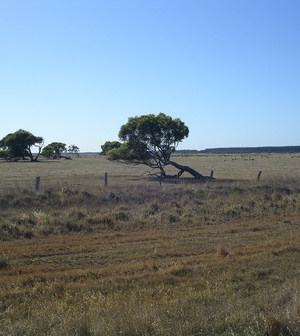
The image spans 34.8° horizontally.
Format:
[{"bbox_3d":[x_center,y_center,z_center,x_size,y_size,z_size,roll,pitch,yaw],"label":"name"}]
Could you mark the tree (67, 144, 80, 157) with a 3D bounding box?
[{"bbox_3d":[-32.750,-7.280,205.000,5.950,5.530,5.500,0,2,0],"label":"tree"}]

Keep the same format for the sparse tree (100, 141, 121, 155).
[{"bbox_3d":[-13.090,-6.370,165.000,7.830,6.130,7.500,0,2,0],"label":"sparse tree"}]

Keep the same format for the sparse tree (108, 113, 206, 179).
[{"bbox_3d":[0.770,-2.110,46.000,9.160,6.200,6.800,0,2,0],"label":"sparse tree"}]

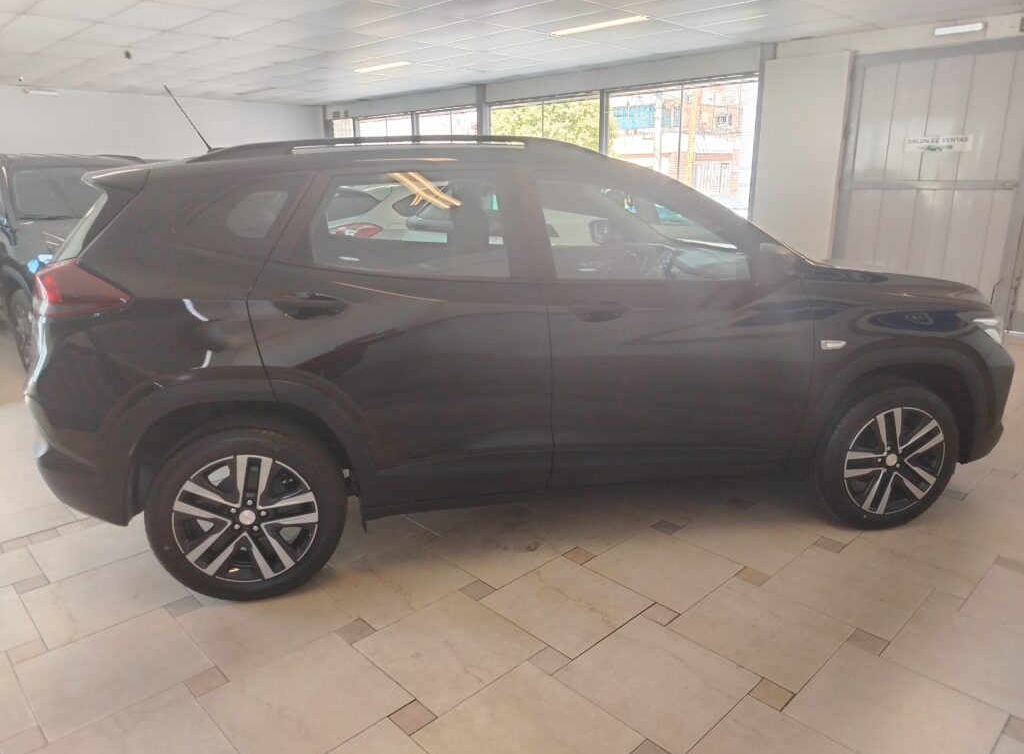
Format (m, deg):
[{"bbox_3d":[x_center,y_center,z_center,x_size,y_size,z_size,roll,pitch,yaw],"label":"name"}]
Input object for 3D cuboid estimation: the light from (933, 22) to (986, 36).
[{"bbox_3d":[4.319,-3.354,6.858,0.415,0.065,0.060,14,21,43],"label":"light"}]

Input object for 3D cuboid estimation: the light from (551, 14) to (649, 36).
[{"bbox_3d":[0.857,-3.461,6.995,1.180,0.060,0.160,14,21,43],"label":"light"}]

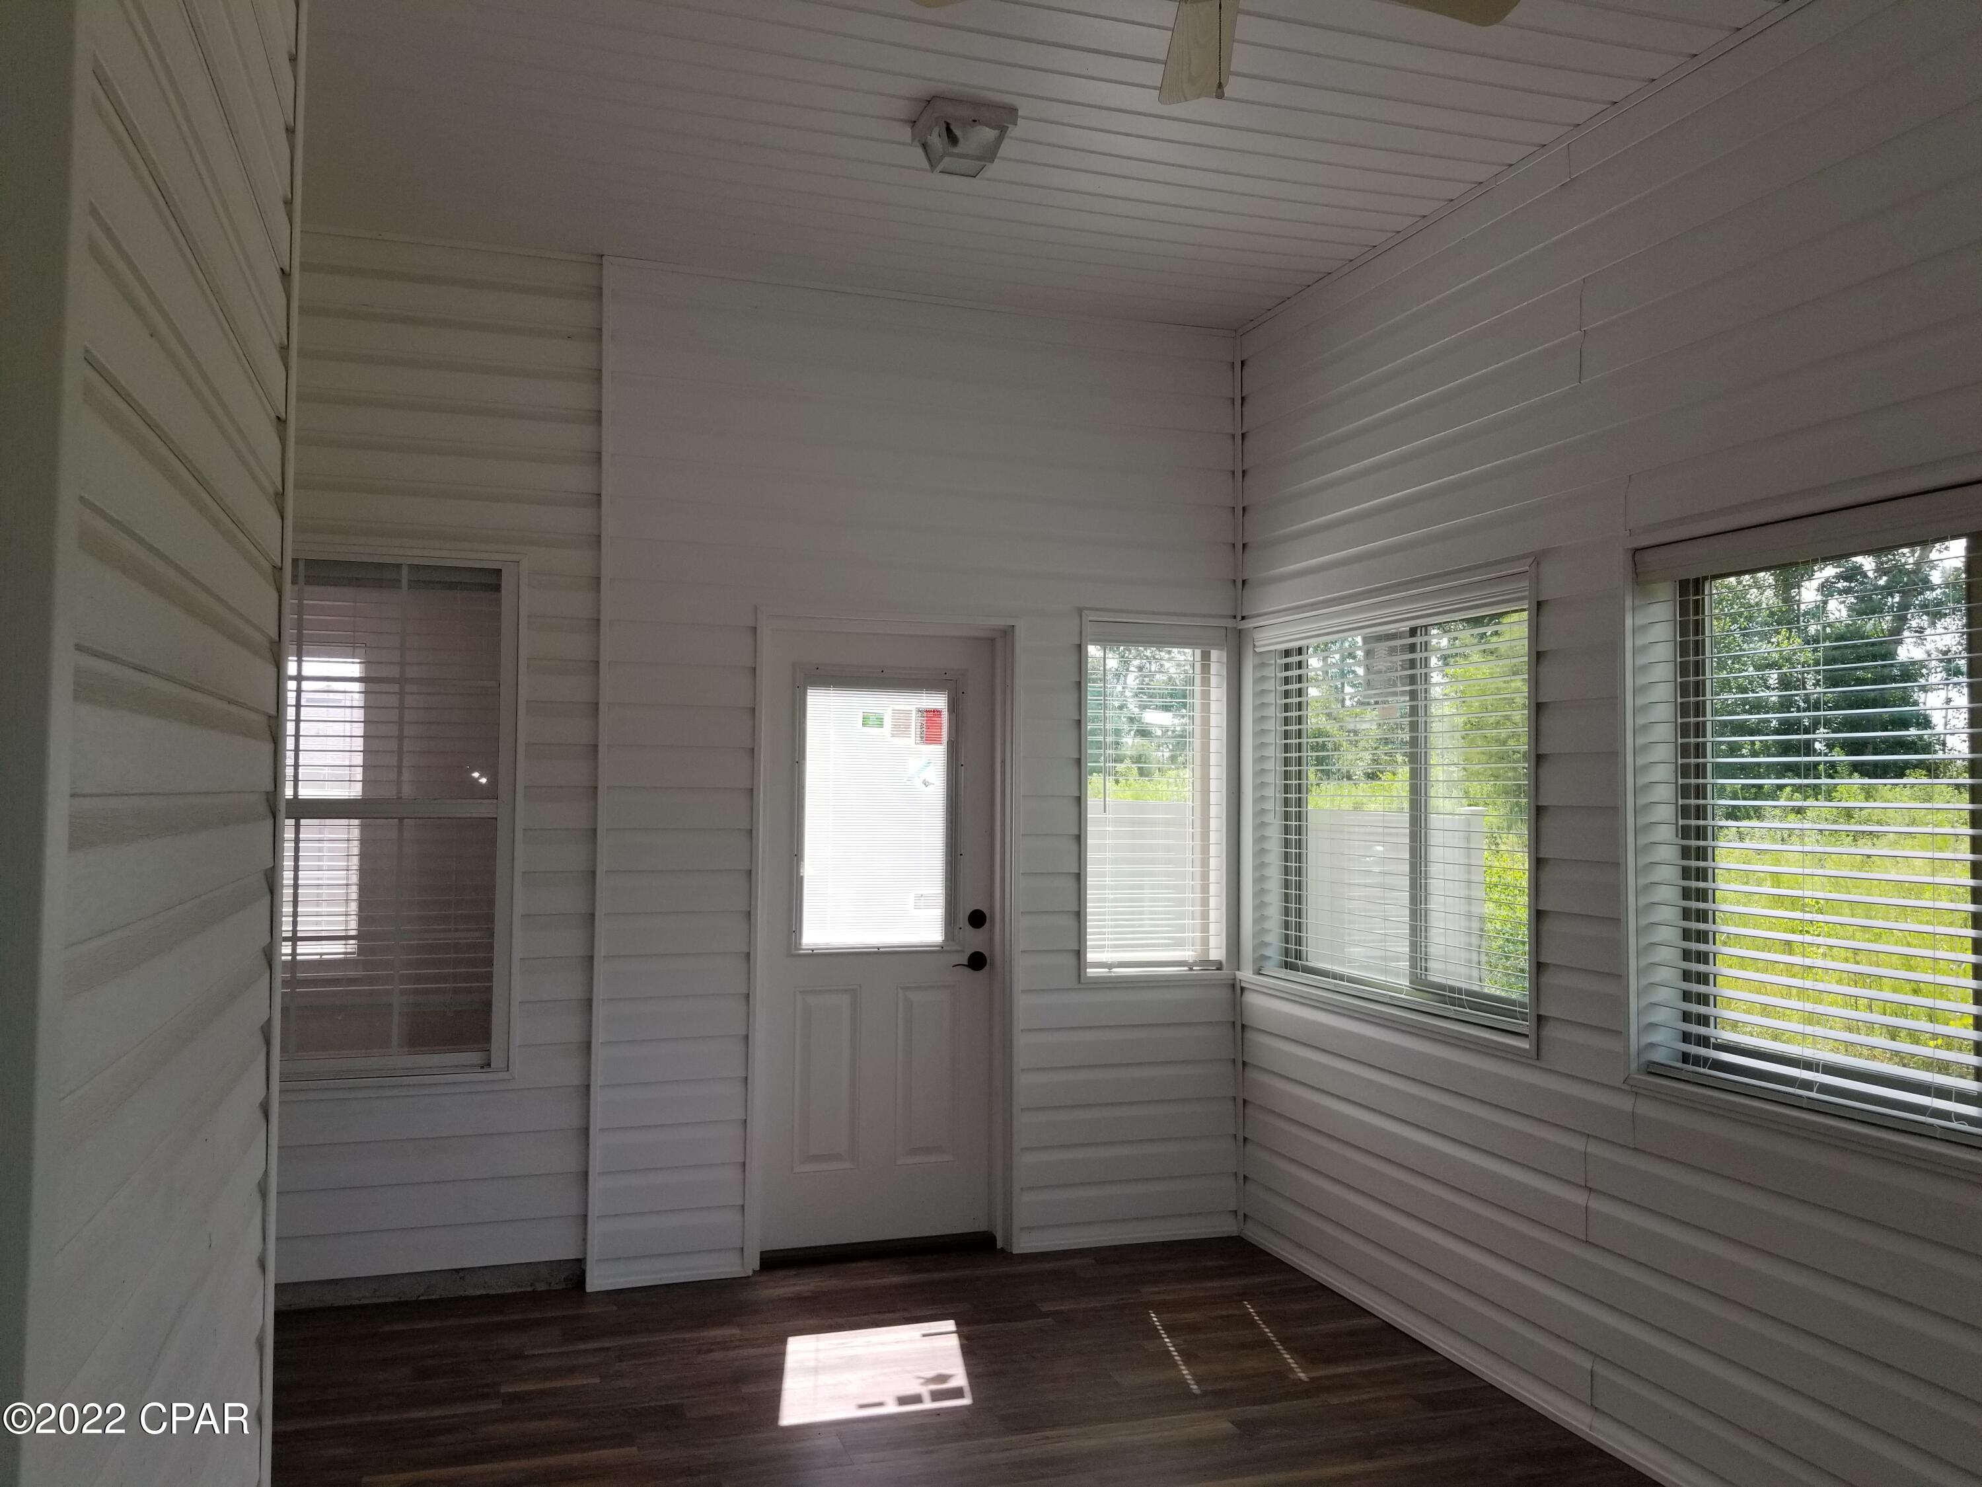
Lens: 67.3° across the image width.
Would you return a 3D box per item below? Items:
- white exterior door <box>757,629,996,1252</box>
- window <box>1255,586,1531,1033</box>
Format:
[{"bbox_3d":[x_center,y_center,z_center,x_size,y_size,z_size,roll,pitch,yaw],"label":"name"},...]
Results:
[{"bbox_3d":[-0.370,0.617,4.846,0.785,1.979,0.050,1,-2,-19],"label":"white exterior door"},{"bbox_3d":[1.165,0.182,4.432,0.090,1.180,1.423,1,-2,-19],"label":"window"}]

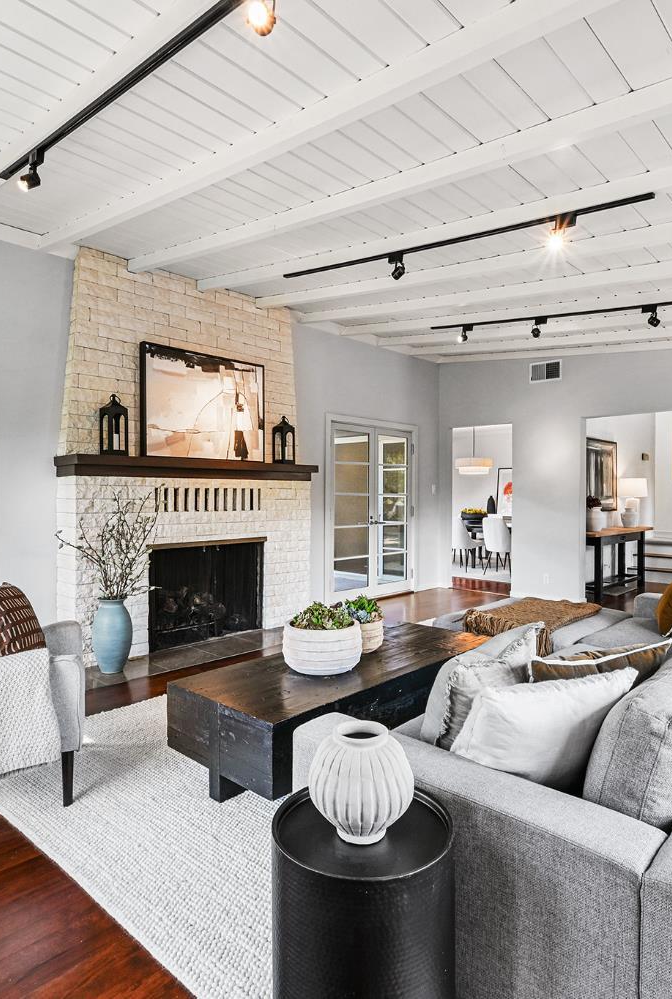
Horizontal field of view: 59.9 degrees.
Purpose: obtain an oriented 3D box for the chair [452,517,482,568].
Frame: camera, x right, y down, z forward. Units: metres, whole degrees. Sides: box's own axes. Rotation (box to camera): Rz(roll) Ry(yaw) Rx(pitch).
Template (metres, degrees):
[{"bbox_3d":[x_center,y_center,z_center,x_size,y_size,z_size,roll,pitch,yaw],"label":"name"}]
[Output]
[{"bbox_3d":[2.100,0.773,9.751,0.570,0.880,0.530,0,0,-22],"label":"chair"}]

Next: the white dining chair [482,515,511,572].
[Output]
[{"bbox_3d":[2.680,0.774,9.331,0.530,0.890,0.580,0,0,41],"label":"white dining chair"}]

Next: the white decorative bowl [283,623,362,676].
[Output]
[{"bbox_3d":[-0.067,0.712,2.861,0.385,0.220,0.385,0,0,0],"label":"white decorative bowl"}]

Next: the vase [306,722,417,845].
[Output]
[{"bbox_3d":[0.053,0.598,1.231,0.220,0.218,0.220,0,0,0],"label":"vase"}]

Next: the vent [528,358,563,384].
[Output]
[{"bbox_3d":[2.417,-1.473,6.726,0.385,0.228,0.030,0,0,43],"label":"vent"}]

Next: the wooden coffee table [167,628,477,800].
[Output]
[{"bbox_3d":[0.102,1.010,2.992,0.700,0.395,1.750,0,0,43],"label":"wooden coffee table"}]

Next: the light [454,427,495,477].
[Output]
[{"bbox_3d":[2.258,-0.826,9.498,0.600,0.880,0.600,0,0,0],"label":"light"}]

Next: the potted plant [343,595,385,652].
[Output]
[{"bbox_3d":[0.139,0.668,3.201,0.262,0.305,0.262,0,0,0],"label":"potted plant"}]

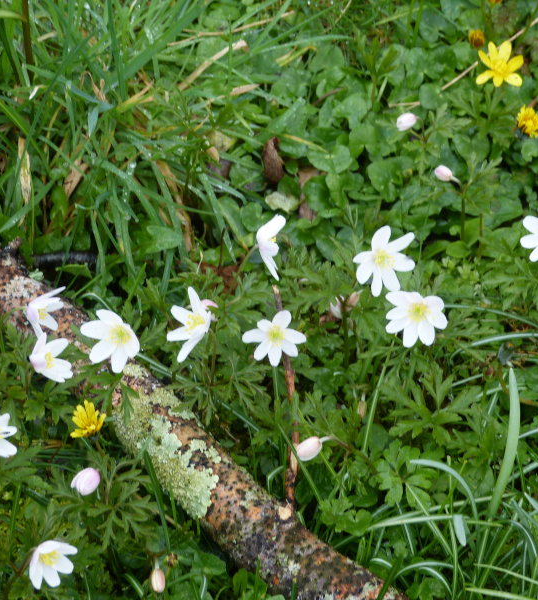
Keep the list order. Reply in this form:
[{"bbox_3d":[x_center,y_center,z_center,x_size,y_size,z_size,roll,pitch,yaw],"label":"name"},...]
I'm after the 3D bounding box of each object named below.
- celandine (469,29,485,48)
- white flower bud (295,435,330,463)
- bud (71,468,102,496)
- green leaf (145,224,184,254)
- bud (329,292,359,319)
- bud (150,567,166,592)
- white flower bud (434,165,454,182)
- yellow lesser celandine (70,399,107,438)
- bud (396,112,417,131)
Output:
[{"bbox_3d":[0.155,-0.195,1.205,0.012,0.014,0.012,0,46,0],"label":"celandine"},{"bbox_3d":[0.025,0.087,0.938,0.019,0.011,0.011,-34,90,-6],"label":"white flower bud"},{"bbox_3d":[-0.102,0.101,0.902,0.018,0.012,0.012,-41,90,-18],"label":"bud"},{"bbox_3d":[-0.070,-0.041,1.078,0.025,0.006,0.021,5,44,1],"label":"green leaf"},{"bbox_3d":[0.048,0.004,1.026,0.021,0.012,0.012,-39,90,-12],"label":"bud"},{"bbox_3d":[-0.060,0.152,0.877,0.008,0.014,0.008,0,15,0],"label":"bud"},{"bbox_3d":[0.118,-0.085,1.092,0.013,0.010,0.010,24,90,-6],"label":"white flower bud"},{"bbox_3d":[-0.105,0.070,0.943,0.020,0.016,0.020,-25,31,0],"label":"yellow lesser celandine"},{"bbox_3d":[0.096,-0.125,1.129,0.014,0.011,0.011,-23,90,-6],"label":"bud"}]

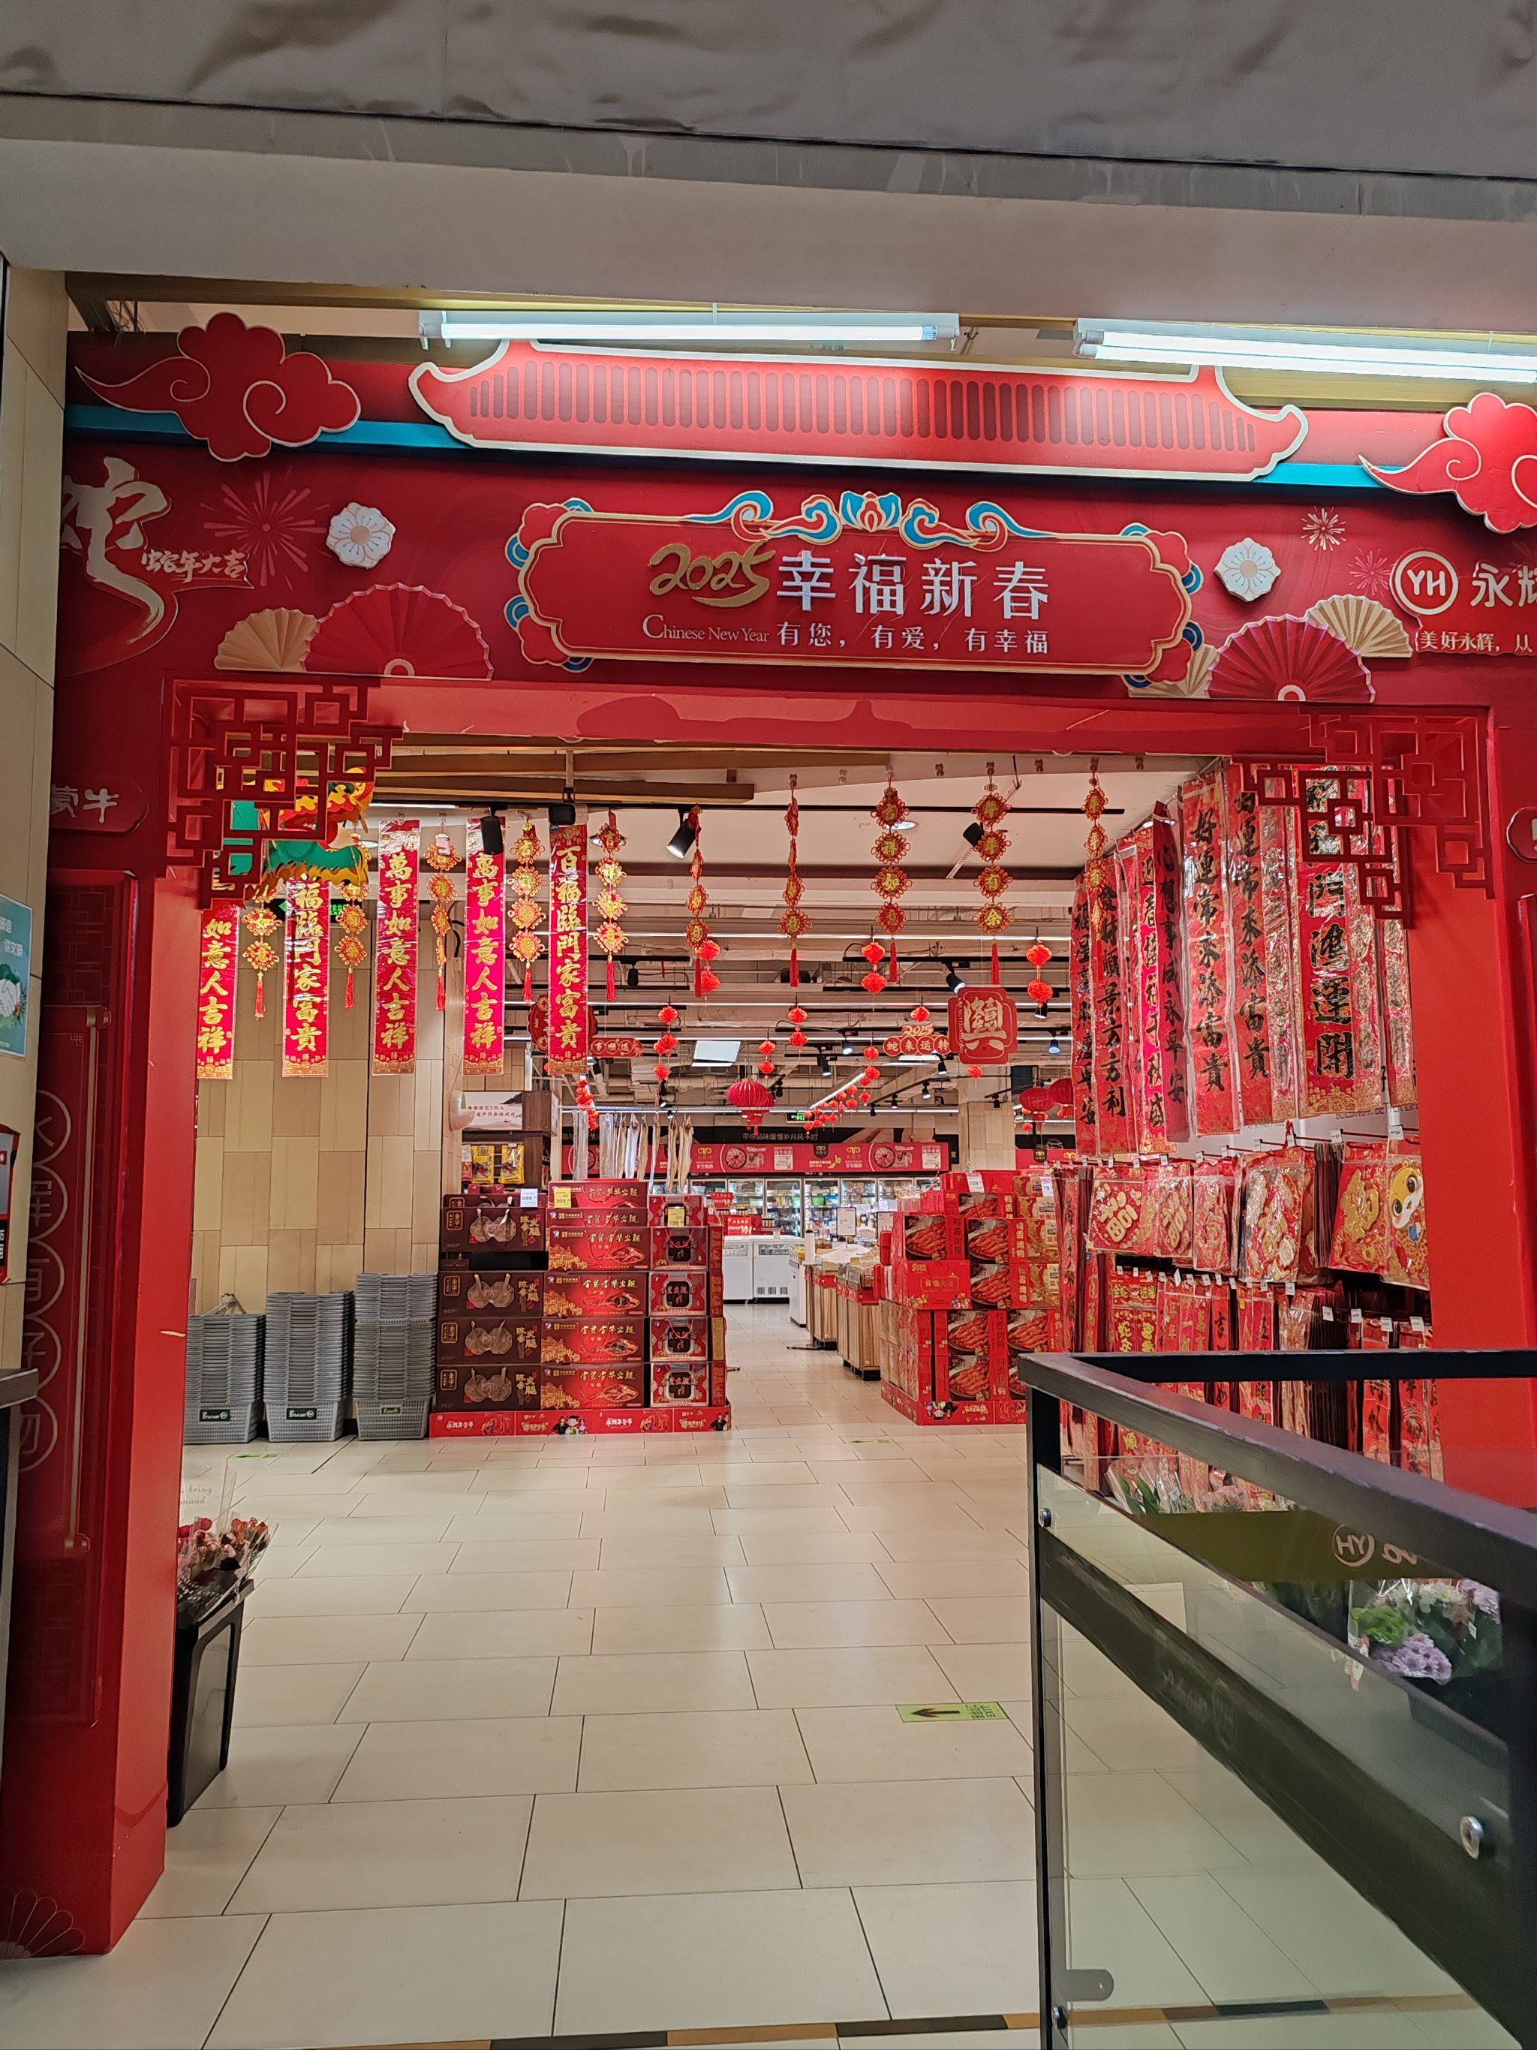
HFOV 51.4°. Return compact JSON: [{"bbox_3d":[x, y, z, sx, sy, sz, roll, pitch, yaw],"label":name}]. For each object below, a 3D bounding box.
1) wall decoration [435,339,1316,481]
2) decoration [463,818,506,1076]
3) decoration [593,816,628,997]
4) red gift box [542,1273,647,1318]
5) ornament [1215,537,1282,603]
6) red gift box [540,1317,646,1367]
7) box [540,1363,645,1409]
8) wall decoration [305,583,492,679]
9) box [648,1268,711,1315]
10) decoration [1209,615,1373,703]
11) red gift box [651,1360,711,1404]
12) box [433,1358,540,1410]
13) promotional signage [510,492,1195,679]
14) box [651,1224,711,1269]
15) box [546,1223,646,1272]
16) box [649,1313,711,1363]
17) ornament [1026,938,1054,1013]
[{"bbox_3d":[0.229,-1.368,3.547,2.010,0.280,0.050,0,-6,-5],"label":"wall decoration"},{"bbox_3d":[-1.403,-0.386,7.900,0.196,1.285,0.020,0,-6,-5],"label":"decoration"},{"bbox_3d":[-0.765,-0.578,7.750,0.163,0.945,0.030,0,-6,-5],"label":"decoration"},{"bbox_3d":[-1.121,1.760,10.423,0.673,0.287,0.130,0,-6,-5],"label":"red gift box"},{"bbox_3d":[1.076,-1.019,3.610,0.152,0.148,0.035,0,-6,-5],"label":"ornament"},{"bbox_3d":[-1.124,2.026,10.270,0.650,0.284,0.140,0,-6,-5],"label":"red gift box"},{"bbox_3d":[-1.119,2.313,10.238,0.646,0.272,0.140,0,-6,-5],"label":"box"},{"bbox_3d":[-0.789,-0.838,3.431,0.395,0.205,0.035,0,-6,-5],"label":"wall decoration"},{"bbox_3d":[-0.581,1.734,10.340,0.379,0.280,0.120,0,-6,-5],"label":"box"},{"bbox_3d":[1.172,-0.824,3.614,0.378,0.201,0.030,0,-6,-5],"label":"decoration"},{"bbox_3d":[-0.569,2.307,10.277,0.374,0.266,0.120,0,-6,-5],"label":"red gift box"},{"bbox_3d":[-1.772,2.306,10.187,0.661,0.273,0.150,0,-6,-5],"label":"box"},{"bbox_3d":[0.190,-0.960,3.531,1.508,0.431,0.050,0,-6,-5],"label":"promotional signage"},{"bbox_3d":[-0.580,1.463,10.502,0.386,0.285,0.130,0,-6,-5],"label":"box"},{"bbox_3d":[-1.087,1.450,10.338,0.645,0.280,0.140,0,-6,-5],"label":"box"},{"bbox_3d":[-0.579,2.056,10.436,0.389,0.291,0.130,0,-6,-5],"label":"box"},{"bbox_3d":[1.607,-0.289,9.567,0.165,0.437,0.160,0,-6,-5],"label":"ornament"}]

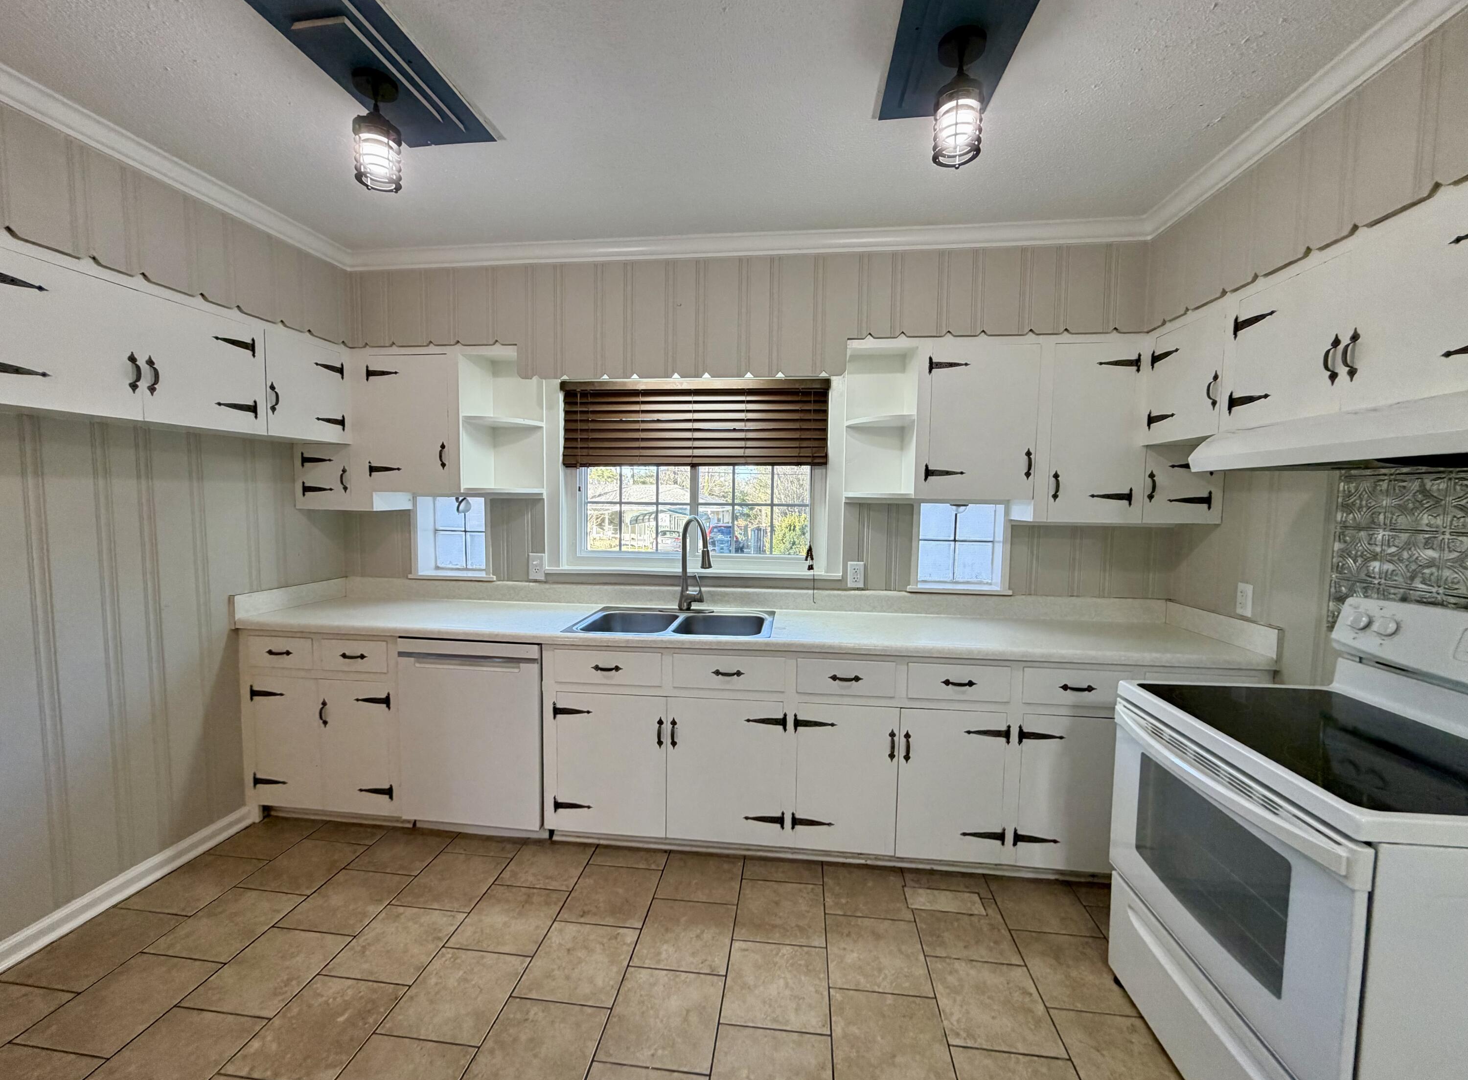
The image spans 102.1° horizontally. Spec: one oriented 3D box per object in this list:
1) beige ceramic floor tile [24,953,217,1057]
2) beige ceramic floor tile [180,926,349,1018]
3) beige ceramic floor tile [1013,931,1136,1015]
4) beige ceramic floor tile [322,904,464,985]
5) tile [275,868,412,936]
[{"bbox_3d":[-1.736,1.323,1.698,0.303,0.011,0.306,1,5,7],"label":"beige ceramic floor tile"},{"bbox_3d":[-1.412,1.317,1.816,0.303,0.011,0.306,1,5,7],"label":"beige ceramic floor tile"},{"bbox_3d":[1.066,1.341,1.839,0.302,0.010,0.304,1,5,7],"label":"beige ceramic floor tile"},{"bbox_3d":[-1.089,1.311,1.931,0.303,0.011,0.306,1,5,7],"label":"beige ceramic floor tile"},{"bbox_3d":[-1.376,1.292,2.123,0.304,0.010,0.305,1,5,7],"label":"tile"}]

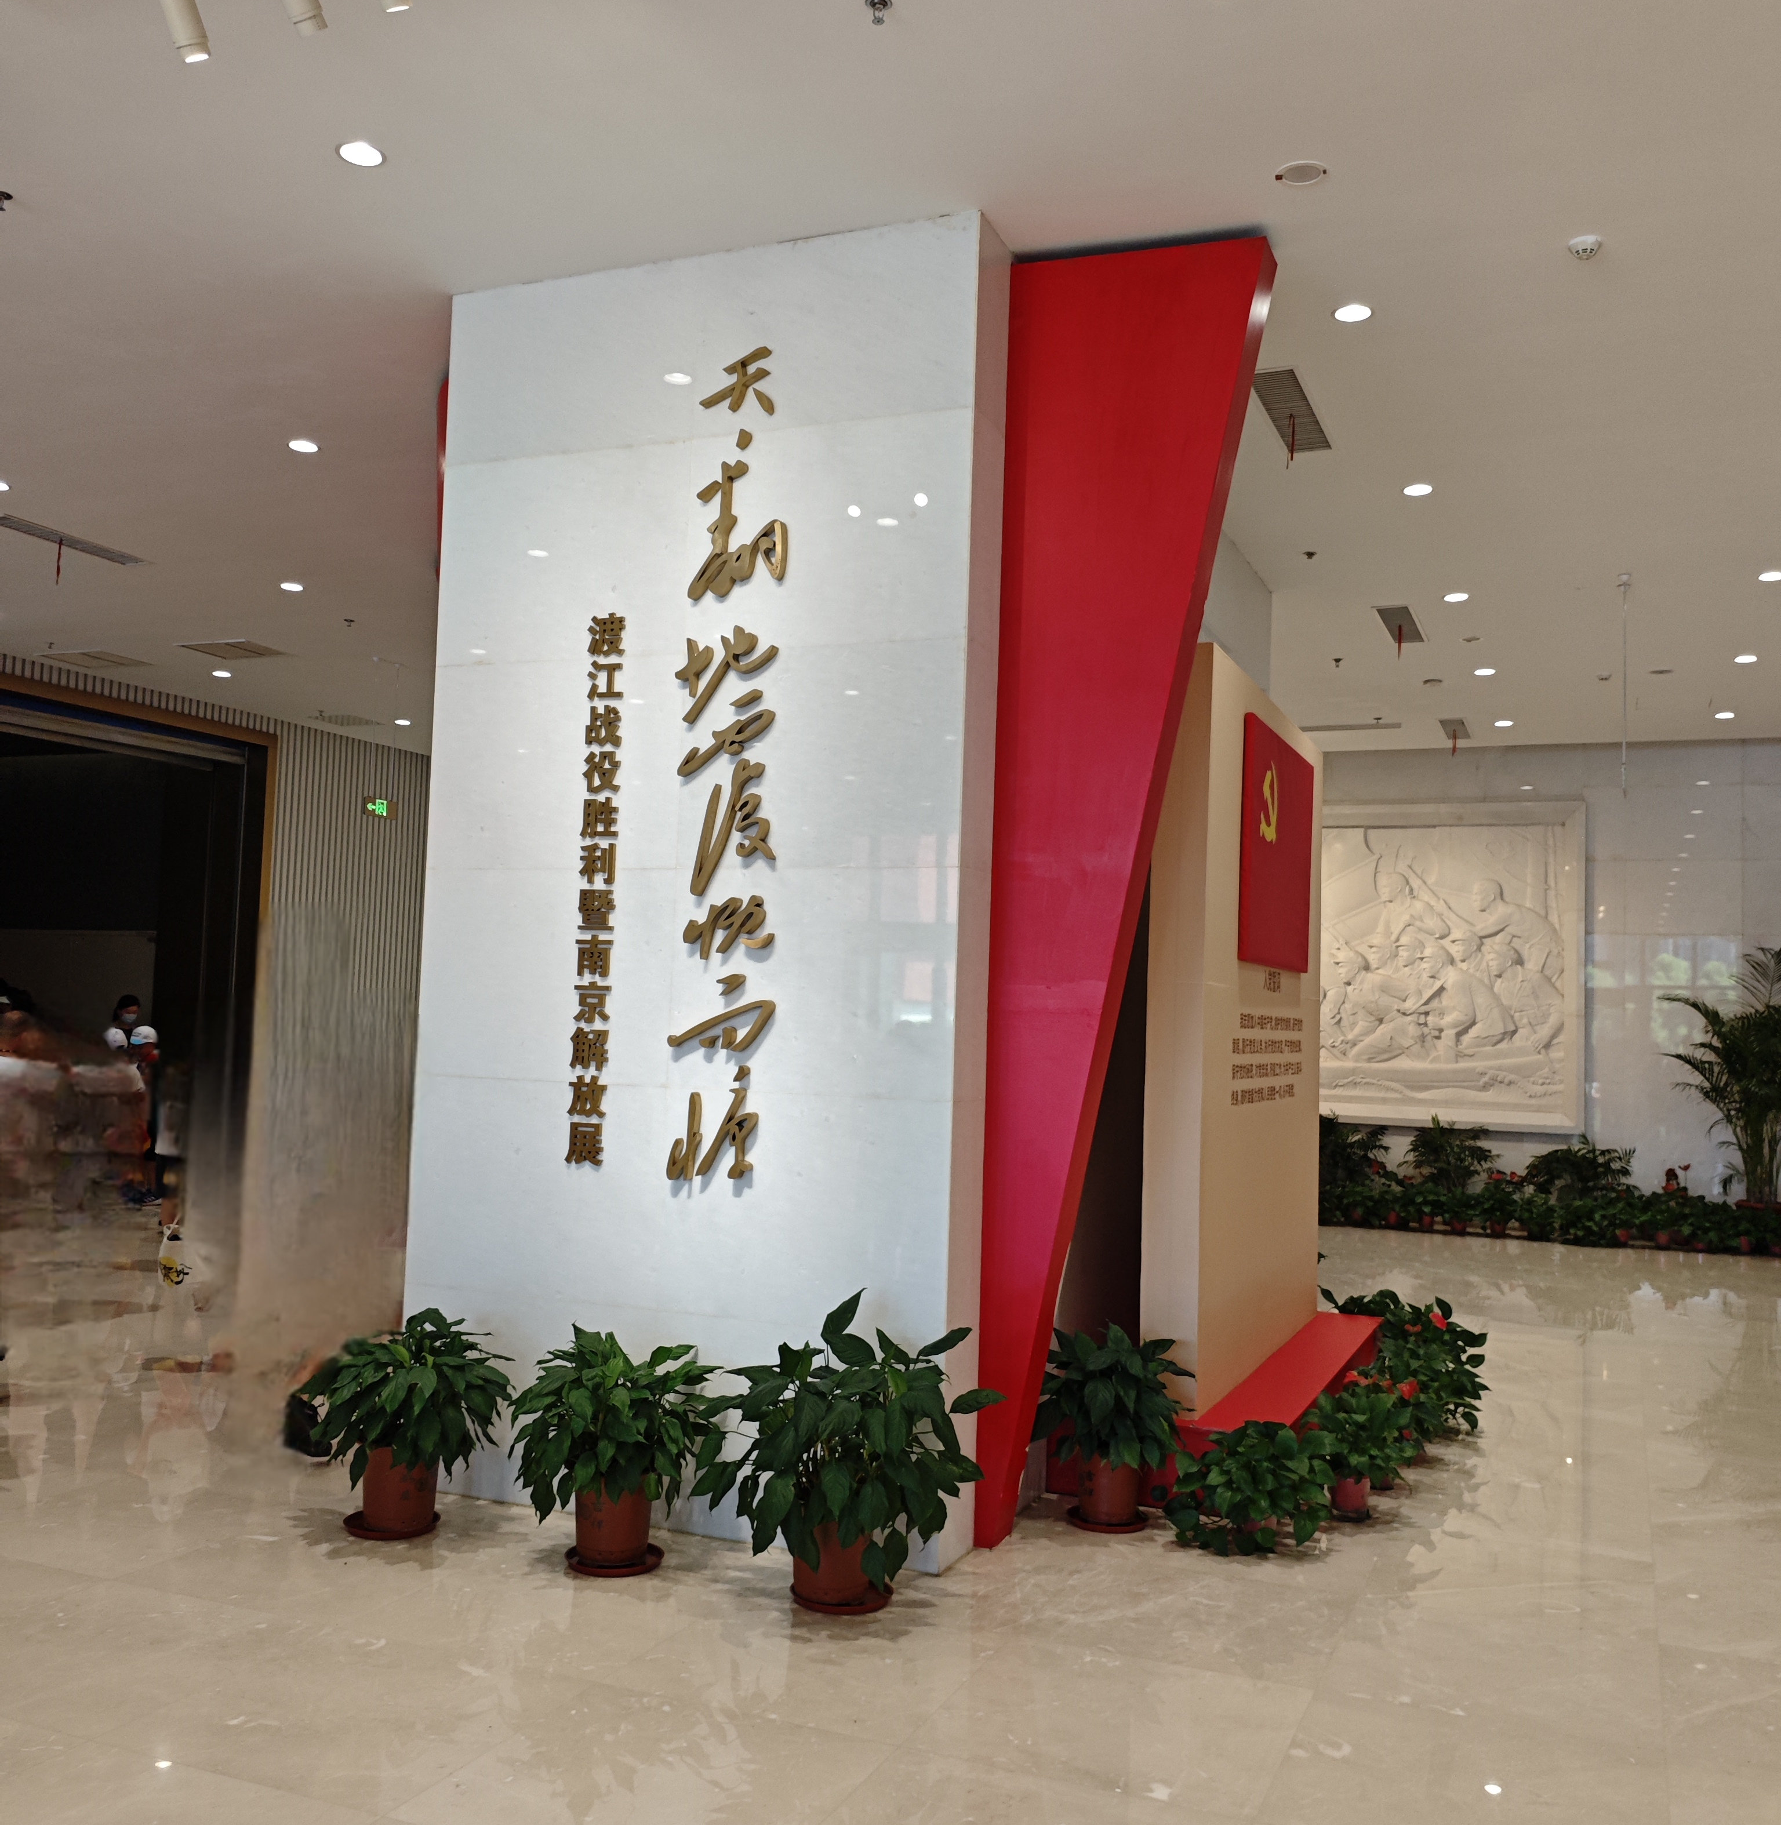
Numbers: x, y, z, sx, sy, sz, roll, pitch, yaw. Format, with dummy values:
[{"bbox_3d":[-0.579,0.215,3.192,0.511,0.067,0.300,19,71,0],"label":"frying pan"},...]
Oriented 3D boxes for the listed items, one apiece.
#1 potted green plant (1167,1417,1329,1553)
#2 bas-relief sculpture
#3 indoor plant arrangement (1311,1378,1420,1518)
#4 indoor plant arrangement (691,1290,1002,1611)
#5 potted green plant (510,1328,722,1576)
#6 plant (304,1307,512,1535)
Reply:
[{"bbox_3d":[1.168,1.812,5.359,0.522,0.404,0.492,0,-4,23],"label":"potted green plant"},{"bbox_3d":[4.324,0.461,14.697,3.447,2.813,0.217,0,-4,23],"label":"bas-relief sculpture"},{"bbox_3d":[1.626,1.819,5.649,0.374,0.458,0.364,0,-4,23],"label":"indoor plant arrangement"},{"bbox_3d":[-0.124,1.483,4.668,0.847,0.886,0.729,0,-4,23],"label":"indoor plant arrangement"},{"bbox_3d":[-0.818,1.566,4.885,0.630,0.704,0.591,2,-4,0],"label":"potted green plant"},{"bbox_3d":[-1.516,1.563,5.145,0.650,0.699,0.611,0,-4,23],"label":"plant"}]

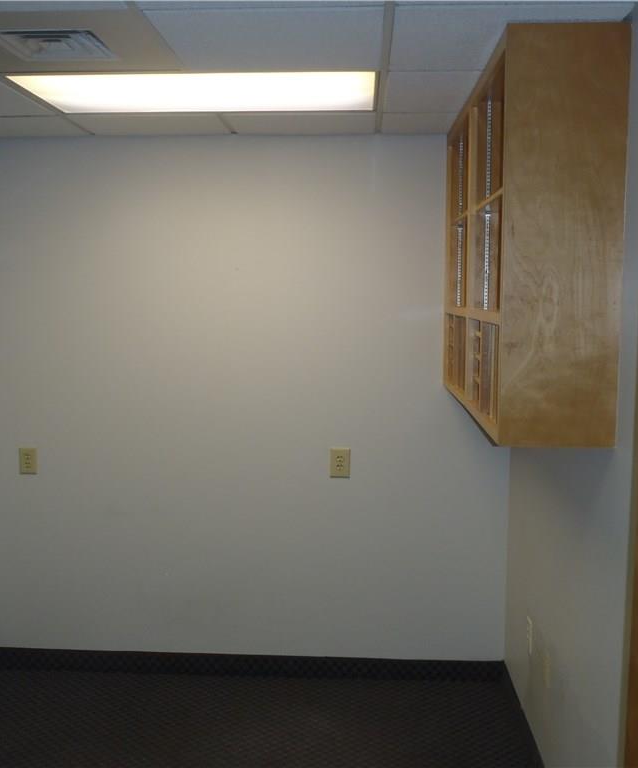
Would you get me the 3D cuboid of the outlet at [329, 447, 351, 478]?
[{"bbox_3d":[0.096,0.350,3.685,0.084,0.126,0.010,1,7,3],"label":"outlet"}]

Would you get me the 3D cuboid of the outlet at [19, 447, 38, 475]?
[{"bbox_3d":[-1.319,0.350,3.757,0.077,0.117,0.010,1,7,3],"label":"outlet"}]

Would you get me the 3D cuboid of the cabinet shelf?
[{"bbox_3d":[0.660,-0.448,2.840,0.301,1.072,1.451,1,7,3],"label":"cabinet shelf"}]

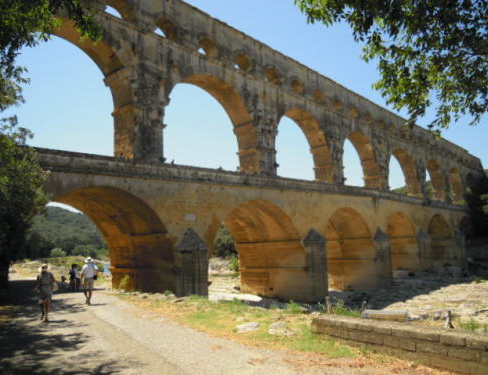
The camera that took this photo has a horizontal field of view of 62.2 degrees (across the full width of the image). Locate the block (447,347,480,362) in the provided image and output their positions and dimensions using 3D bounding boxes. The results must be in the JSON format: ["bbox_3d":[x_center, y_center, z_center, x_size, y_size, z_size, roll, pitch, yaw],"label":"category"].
[{"bbox_3d":[3.120,2.266,5.628,0.320,0.164,0.428,2,-9,-41],"label":"block"}]

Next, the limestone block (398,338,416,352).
[{"bbox_3d":[2.401,2.244,5.816,0.230,0.168,0.270,-8,-9,40],"label":"limestone block"}]

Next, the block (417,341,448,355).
[{"bbox_3d":[2.652,2.205,5.614,0.411,0.167,0.290,-8,-9,40],"label":"block"}]

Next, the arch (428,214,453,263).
[{"bbox_3d":[49.750,14.478,115.247,12.000,13.000,22.800,-10,-9,40],"label":"arch"}]

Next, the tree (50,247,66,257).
[{"bbox_3d":[-64.219,22.156,140.000,5.800,3.900,5.400,-1,-8,-25],"label":"tree"}]

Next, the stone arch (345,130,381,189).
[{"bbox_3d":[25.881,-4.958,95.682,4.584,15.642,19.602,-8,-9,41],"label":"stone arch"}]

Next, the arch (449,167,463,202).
[{"bbox_3d":[80.226,-0.663,158.720,4.600,15.400,19.600,-10,-9,40],"label":"arch"}]

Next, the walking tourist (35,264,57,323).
[{"bbox_3d":[-5.882,3.111,12.003,0.580,1.680,0.500,-1,-8,-21],"label":"walking tourist"}]

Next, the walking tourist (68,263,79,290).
[{"bbox_3d":[-10.578,5.551,25.167,0.500,1.680,0.420,-5,-7,22],"label":"walking tourist"}]

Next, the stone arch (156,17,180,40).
[{"bbox_3d":[-11.683,-21.015,54.860,3.267,3.168,4.158,-8,-9,41],"label":"stone arch"}]

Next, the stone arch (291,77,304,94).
[{"bbox_3d":[9.582,-20.101,80.911,3.200,3.700,4.500,-10,-9,40],"label":"stone arch"}]

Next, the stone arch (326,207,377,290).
[{"bbox_3d":[14.407,11.587,74.389,12.000,15.000,18.800,-10,-9,40],"label":"stone arch"}]

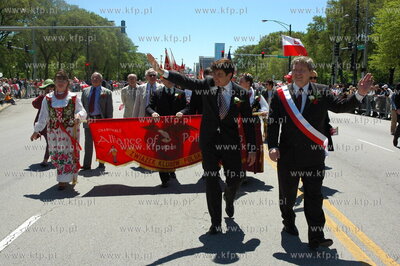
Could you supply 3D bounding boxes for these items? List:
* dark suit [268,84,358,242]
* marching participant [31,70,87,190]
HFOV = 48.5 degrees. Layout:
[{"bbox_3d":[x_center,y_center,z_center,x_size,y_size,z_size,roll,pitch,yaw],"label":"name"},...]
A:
[{"bbox_3d":[1.076,0.264,4.279,0.878,1.490,0.580,0,7,3],"label":"dark suit"},{"bbox_3d":[-2.081,-0.056,6.554,0.800,1.700,0.450,1,6,5],"label":"marching participant"}]

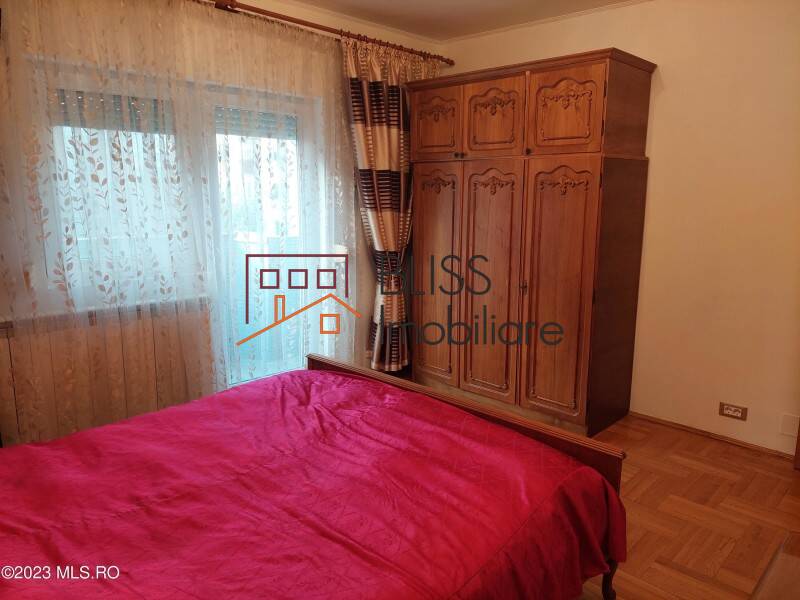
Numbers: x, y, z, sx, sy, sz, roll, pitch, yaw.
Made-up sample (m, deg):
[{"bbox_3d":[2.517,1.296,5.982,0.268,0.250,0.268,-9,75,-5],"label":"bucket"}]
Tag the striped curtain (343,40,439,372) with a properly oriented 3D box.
[{"bbox_3d":[-0.041,-0.591,4.126,0.175,2.347,0.912,10,15,44],"label":"striped curtain"}]

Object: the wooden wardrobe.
[{"bbox_3d":[0.796,-0.383,3.862,1.533,2.202,0.592,10,15,44],"label":"wooden wardrobe"}]

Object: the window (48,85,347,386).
[{"bbox_3d":[-1.062,-0.280,3.359,0.126,1.824,1.794,10,15,44],"label":"window"}]

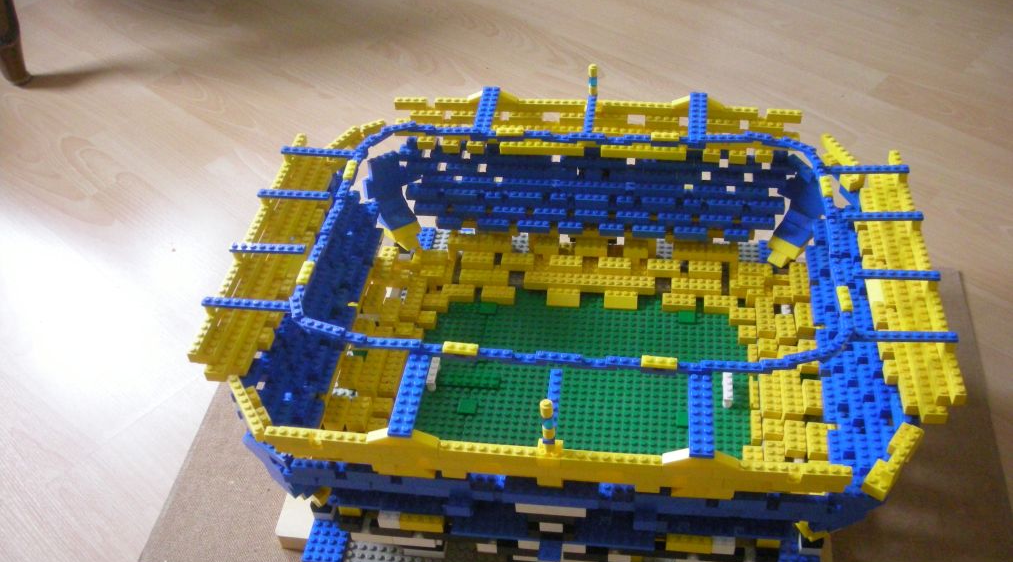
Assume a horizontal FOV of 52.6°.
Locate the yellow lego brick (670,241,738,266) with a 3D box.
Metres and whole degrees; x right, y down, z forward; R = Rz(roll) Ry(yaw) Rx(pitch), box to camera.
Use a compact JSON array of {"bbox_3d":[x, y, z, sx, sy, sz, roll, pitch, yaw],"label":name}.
[{"bbox_3d":[0.194,-0.029,0.994,0.064,0.011,0.016,2,42,8],"label":"yellow lego brick"}]

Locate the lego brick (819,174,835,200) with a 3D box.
[{"bbox_3d":[0.263,-0.077,0.841,0.008,0.005,0.024,2,42,8],"label":"lego brick"}]

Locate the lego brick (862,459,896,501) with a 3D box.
[{"bbox_3d":[0.242,0.127,0.660,0.016,0.011,0.024,25,50,30],"label":"lego brick"}]

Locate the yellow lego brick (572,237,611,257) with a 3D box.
[{"bbox_3d":[0.084,-0.034,1.004,0.032,0.011,0.016,2,42,8],"label":"yellow lego brick"}]

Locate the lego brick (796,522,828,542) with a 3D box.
[{"bbox_3d":[0.229,0.179,0.763,0.018,0.011,0.020,-19,43,-15],"label":"lego brick"}]

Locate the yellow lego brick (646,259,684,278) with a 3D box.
[{"bbox_3d":[0.152,-0.013,0.990,0.032,0.011,0.016,2,42,8],"label":"yellow lego brick"}]

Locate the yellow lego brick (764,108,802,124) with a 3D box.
[{"bbox_3d":[0.254,-0.151,0.940,0.032,0.011,0.008,2,42,8],"label":"yellow lego brick"}]

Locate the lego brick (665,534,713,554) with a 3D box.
[{"bbox_3d":[0.127,0.180,0.715,0.032,0.011,0.015,2,42,8],"label":"lego brick"}]

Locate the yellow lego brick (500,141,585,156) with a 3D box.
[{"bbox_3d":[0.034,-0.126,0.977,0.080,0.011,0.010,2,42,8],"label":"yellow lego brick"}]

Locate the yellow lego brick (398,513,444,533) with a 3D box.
[{"bbox_3d":[-0.060,0.172,0.742,0.032,0.011,0.015,2,42,8],"label":"yellow lego brick"}]

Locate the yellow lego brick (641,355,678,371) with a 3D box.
[{"bbox_3d":[0.102,0.055,0.686,0.024,0.005,0.008,2,42,8],"label":"yellow lego brick"}]

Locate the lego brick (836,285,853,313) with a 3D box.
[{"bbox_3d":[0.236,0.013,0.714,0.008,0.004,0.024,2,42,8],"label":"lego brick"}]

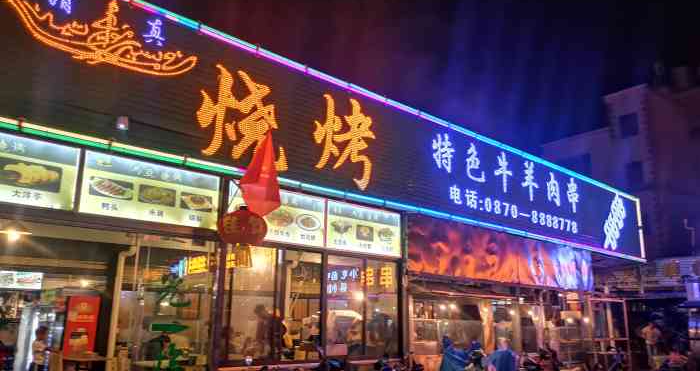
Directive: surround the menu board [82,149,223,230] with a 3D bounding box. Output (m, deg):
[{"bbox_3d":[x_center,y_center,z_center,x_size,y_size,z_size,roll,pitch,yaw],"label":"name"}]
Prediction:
[{"bbox_3d":[-2.642,0.105,7.450,1.875,0.769,0.100,13,-18,-41],"label":"menu board"}]

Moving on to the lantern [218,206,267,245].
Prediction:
[{"bbox_3d":[-1.473,0.548,7.483,0.630,0.540,0.630,1,-14,0],"label":"lantern"}]

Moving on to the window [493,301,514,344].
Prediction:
[{"bbox_3d":[3.595,3.206,12.775,0.861,0.933,0.080,13,-18,-41],"label":"window"}]

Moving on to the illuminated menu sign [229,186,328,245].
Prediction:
[{"bbox_3d":[-1.150,0.488,8.846,1.851,0.808,0.100,13,-18,-40],"label":"illuminated menu sign"}]

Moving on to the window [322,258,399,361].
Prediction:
[{"bbox_3d":[0.268,2.173,9.753,1.803,1.697,0.100,13,-18,-41],"label":"window"}]

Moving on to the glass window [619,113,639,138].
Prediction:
[{"bbox_3d":[16.995,-3.636,33.228,0.150,1.380,1.200,11,-17,-36],"label":"glass window"}]

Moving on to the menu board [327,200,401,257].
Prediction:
[{"bbox_3d":[0.279,0.797,9.711,1.808,0.814,0.120,13,-19,-41],"label":"menu board"}]

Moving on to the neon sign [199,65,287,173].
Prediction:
[{"bbox_3d":[-1.615,-1.016,8.467,1.545,1.349,0.080,13,-18,-41],"label":"neon sign"}]

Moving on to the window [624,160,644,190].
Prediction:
[{"bbox_3d":[16.933,-0.567,32.476,0.150,1.550,1.000,11,-17,-36],"label":"window"}]

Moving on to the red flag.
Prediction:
[{"bbox_3d":[-1.263,-0.169,7.708,0.300,1.120,0.700,13,-19,-41],"label":"red flag"}]

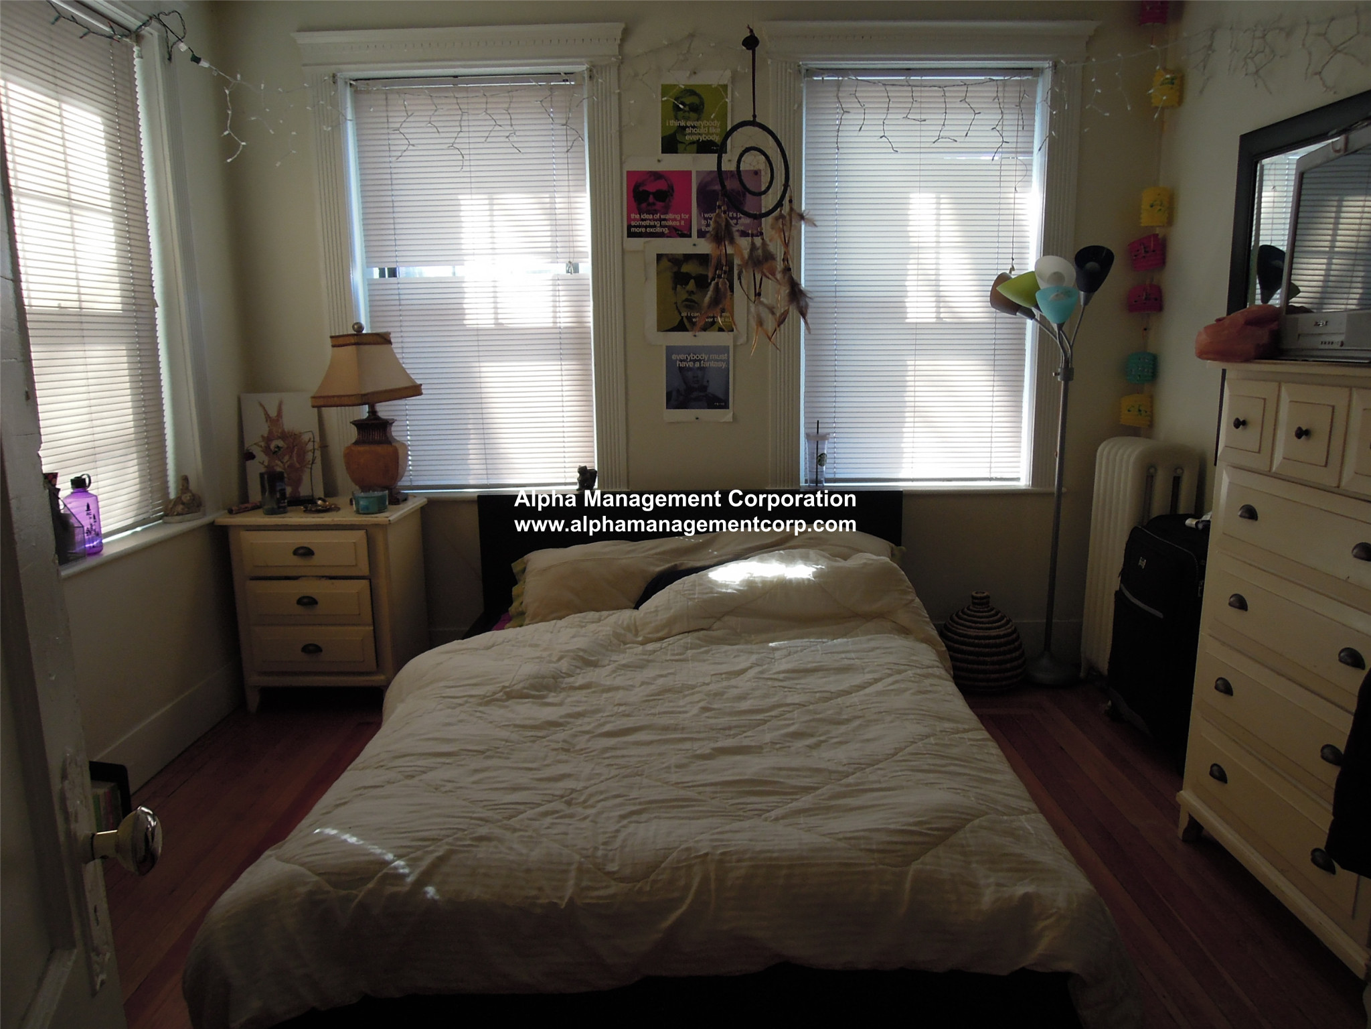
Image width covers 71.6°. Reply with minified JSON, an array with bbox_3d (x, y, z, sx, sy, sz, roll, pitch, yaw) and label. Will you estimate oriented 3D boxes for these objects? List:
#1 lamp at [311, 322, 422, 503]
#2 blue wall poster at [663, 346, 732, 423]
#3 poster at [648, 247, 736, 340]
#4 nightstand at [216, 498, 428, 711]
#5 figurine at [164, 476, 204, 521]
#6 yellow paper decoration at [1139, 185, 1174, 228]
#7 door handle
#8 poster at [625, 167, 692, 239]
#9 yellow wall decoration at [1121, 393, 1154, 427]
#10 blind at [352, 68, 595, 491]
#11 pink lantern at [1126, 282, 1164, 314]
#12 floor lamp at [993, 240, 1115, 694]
[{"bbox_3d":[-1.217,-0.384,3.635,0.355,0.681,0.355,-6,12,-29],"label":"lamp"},{"bbox_3d":[0.055,-0.544,3.887,0.279,0.331,0.012,-1,9,0],"label":"blue wall poster"},{"bbox_3d":[0.036,-0.889,3.830,0.384,0.399,0.012,-1,9,0],"label":"poster"},{"bbox_3d":[-1.389,0.348,3.748,0.646,0.749,0.465,-1,9,0],"label":"nightstand"},{"bbox_3d":[-1.698,-0.059,3.216,0.075,0.145,0.115,6,12,30],"label":"figurine"},{"bbox_3d":[1.824,-1.191,3.683,0.119,0.151,0.106,-1,9,0],"label":"yellow paper decoration"},{"bbox_3d":[-0.461,0.271,0.785,0.056,0.057,0.057,-3,10,-13],"label":"door handle"},{"bbox_3d":[-0.099,-1.182,3.622,0.247,0.247,0.008,-1,10,0],"label":"poster"},{"bbox_3d":[1.752,-0.403,3.684,0.125,0.128,0.110,6,11,24],"label":"yellow wall decoration"},{"bbox_3d":[-0.812,-0.884,3.736,0.891,1.580,0.040,-1,10,0],"label":"blind"},{"bbox_3d":[1.744,-0.821,3.607,0.128,0.110,0.110,4,11,25],"label":"pink lantern"},{"bbox_3d":[1.410,-0.170,3.739,0.465,1.707,0.424,-1,9,0],"label":"floor lamp"}]

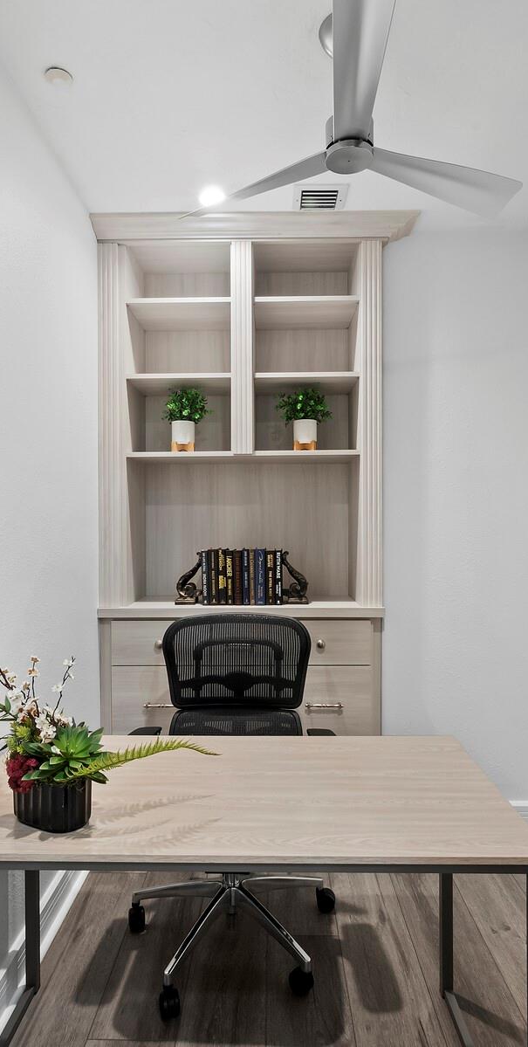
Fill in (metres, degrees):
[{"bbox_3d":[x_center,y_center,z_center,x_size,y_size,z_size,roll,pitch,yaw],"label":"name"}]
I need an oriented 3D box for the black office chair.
[{"bbox_3d":[-0.107,0.828,1.860,0.690,1.035,0.670,0,0,-2],"label":"black office chair"}]

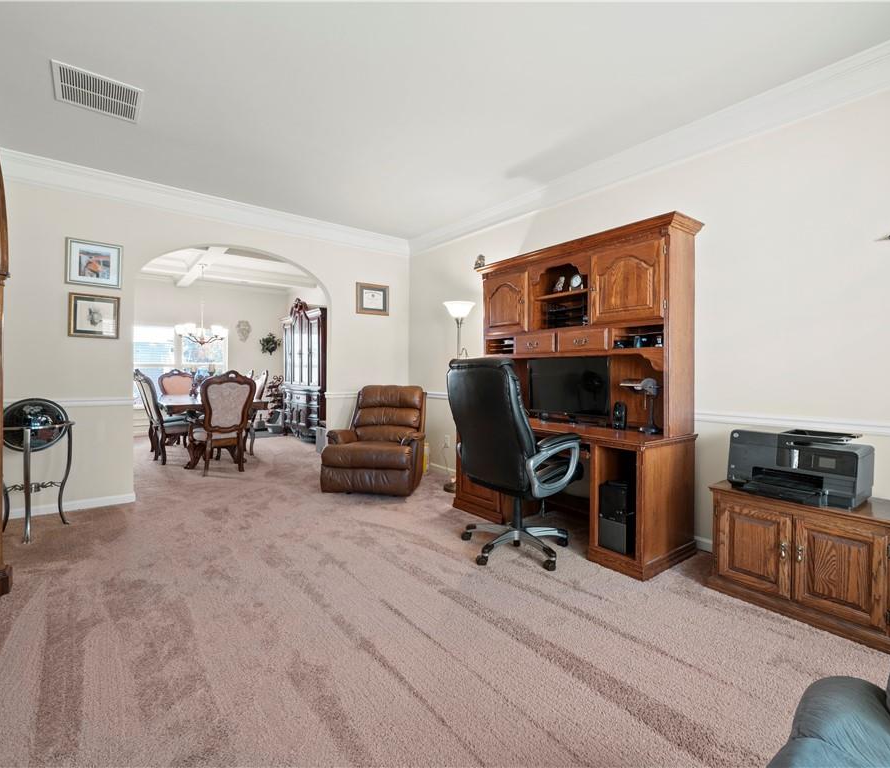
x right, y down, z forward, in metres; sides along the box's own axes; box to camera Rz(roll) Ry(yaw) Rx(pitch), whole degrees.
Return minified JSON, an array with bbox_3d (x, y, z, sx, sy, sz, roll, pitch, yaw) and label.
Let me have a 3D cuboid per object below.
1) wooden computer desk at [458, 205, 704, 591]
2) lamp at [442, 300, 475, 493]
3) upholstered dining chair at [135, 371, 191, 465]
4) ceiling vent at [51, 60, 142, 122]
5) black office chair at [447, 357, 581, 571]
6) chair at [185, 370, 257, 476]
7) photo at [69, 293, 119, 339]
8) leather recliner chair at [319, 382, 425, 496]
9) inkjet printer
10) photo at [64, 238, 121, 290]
[{"bbox_3d":[0.813,0.011,3.069,0.750,2.080,1.680,0,1,-39],"label":"wooden computer desk"},{"bbox_3d":[0.147,0.118,4.054,0.335,1.830,0.335,1,1,0],"label":"lamp"},{"bbox_3d":[-3.474,0.408,5.231,0.560,1.150,0.680,1,1,45],"label":"upholstered dining chair"},{"bbox_3d":[-2.034,-1.697,2.437,0.390,0.016,0.400,0,1,-39],"label":"ceiling vent"},{"bbox_3d":[0.448,0.448,2.625,0.710,1.205,0.670,0,1,-38],"label":"black office chair"},{"bbox_3d":[-2.514,0.423,4.699,0.660,1.150,0.630,1,1,45],"label":"chair"},{"bbox_3d":[-2.848,-0.550,3.369,0.320,0.345,0.025,0,1,-36],"label":"photo"},{"bbox_3d":[-0.680,0.517,4.246,0.870,1.010,0.900,1,1,8],"label":"leather recliner chair"},{"bbox_3d":[1.817,0.411,2.129,0.410,0.310,0.490,0,1,-37],"label":"inkjet printer"},{"bbox_3d":[-2.845,-0.974,3.363,0.353,0.360,0.025,0,1,-36],"label":"photo"}]

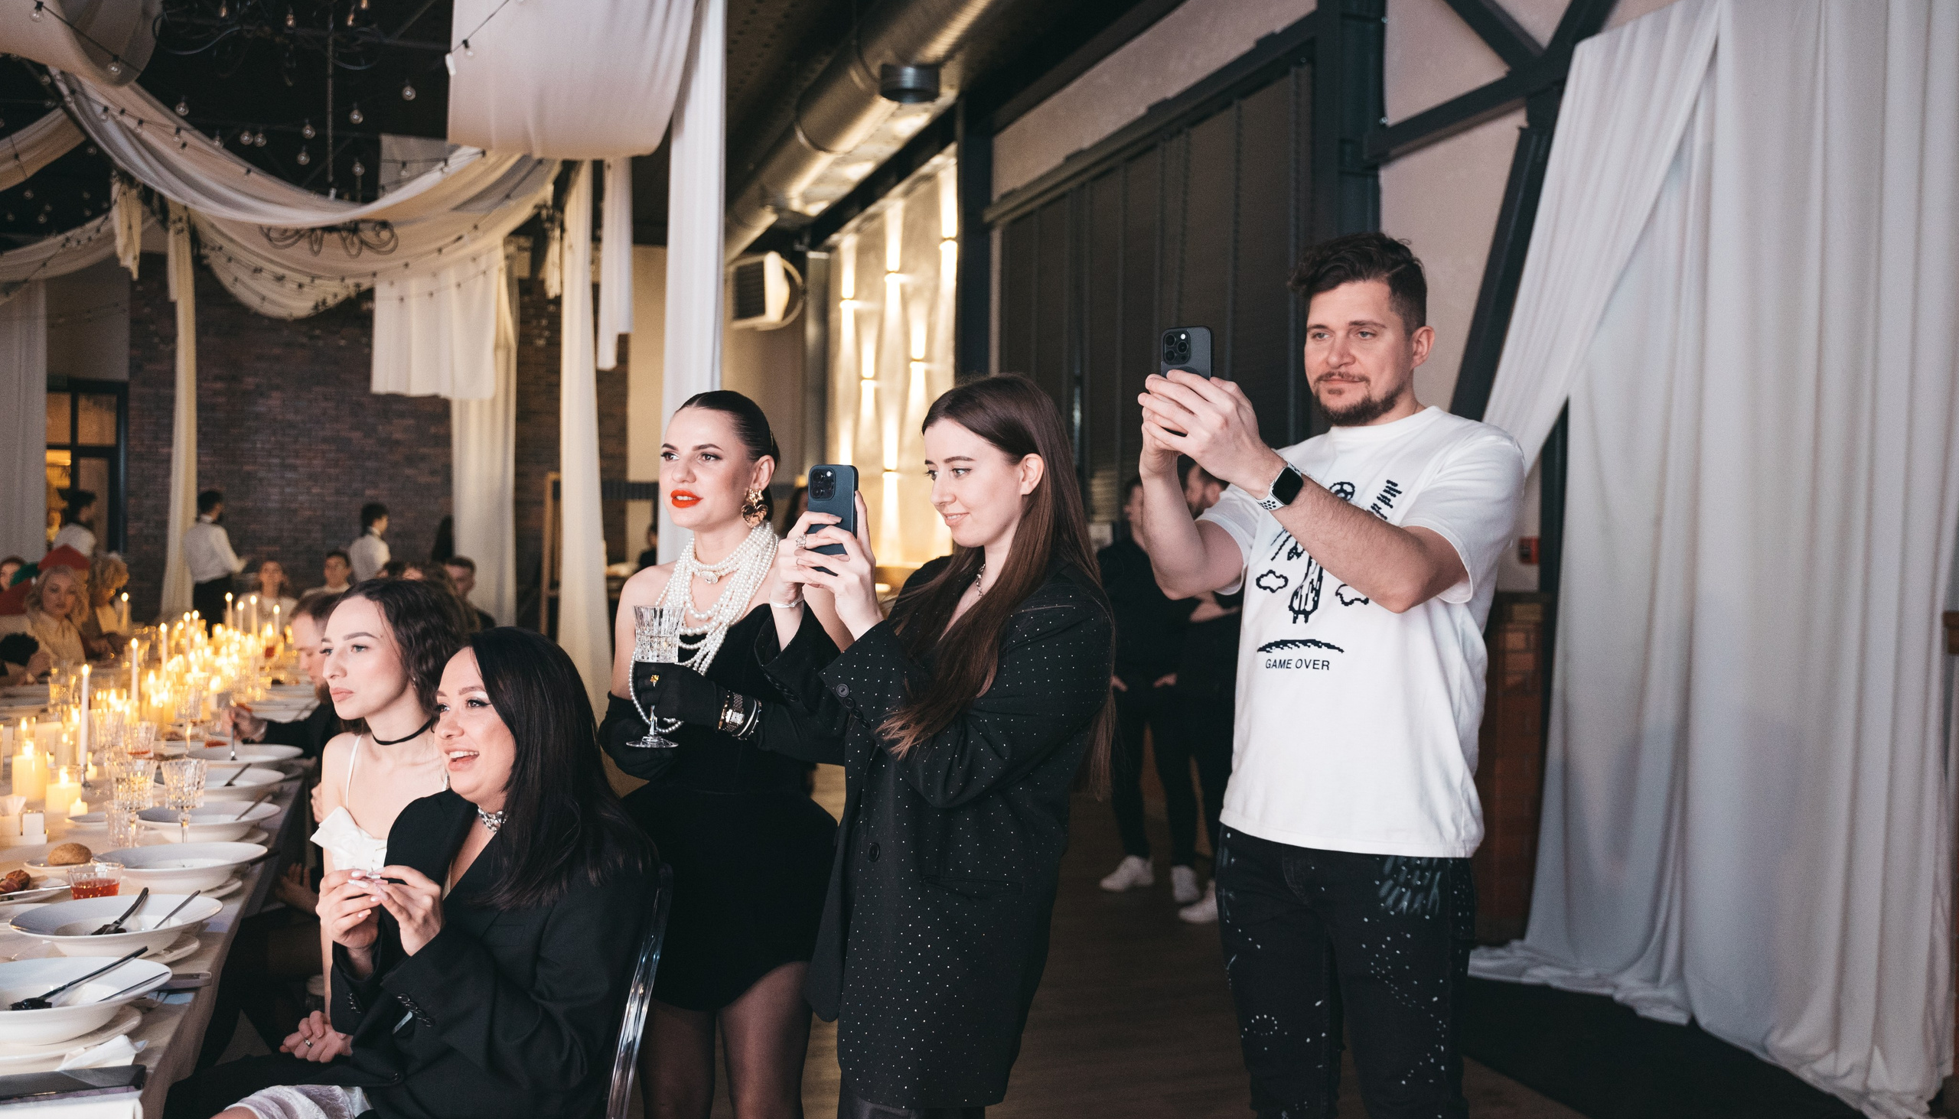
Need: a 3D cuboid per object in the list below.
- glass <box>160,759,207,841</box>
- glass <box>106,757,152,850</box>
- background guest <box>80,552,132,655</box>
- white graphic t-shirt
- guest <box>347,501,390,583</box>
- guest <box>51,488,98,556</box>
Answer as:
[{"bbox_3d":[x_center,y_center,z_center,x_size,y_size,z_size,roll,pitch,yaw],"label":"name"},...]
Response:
[{"bbox_3d":[-1.575,0.503,3.020,0.081,0.212,0.081,1,0,0],"label":"glass"},{"bbox_3d":[-1.889,0.545,3.400,0.082,0.205,0.082,1,1,0],"label":"glass"},{"bbox_3d":[-4.850,0.640,8.700,0.700,1.310,0.520,1,1,6],"label":"background guest"},{"bbox_3d":[0.518,0.101,2.110,0.470,0.625,0.350,1,0,44],"label":"white graphic t-shirt"},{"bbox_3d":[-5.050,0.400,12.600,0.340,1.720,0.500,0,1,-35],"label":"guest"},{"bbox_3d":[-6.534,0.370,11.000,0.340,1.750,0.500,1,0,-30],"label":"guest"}]

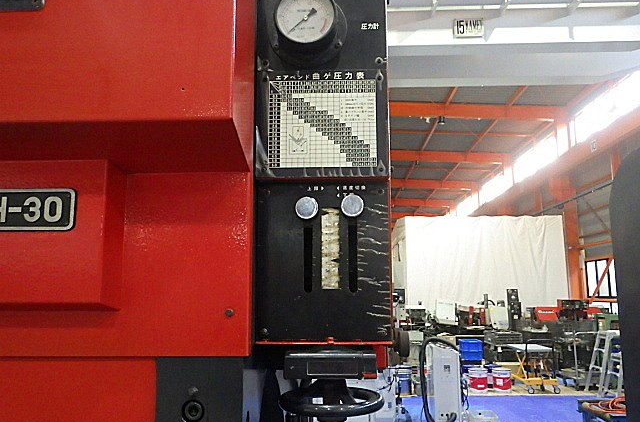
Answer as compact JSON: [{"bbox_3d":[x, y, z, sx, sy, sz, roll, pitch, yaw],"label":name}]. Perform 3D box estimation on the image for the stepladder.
[{"bbox_3d":[4.543,2.380,8.124,0.660,0.940,0.530,-1,-9,6],"label":"stepladder"}]

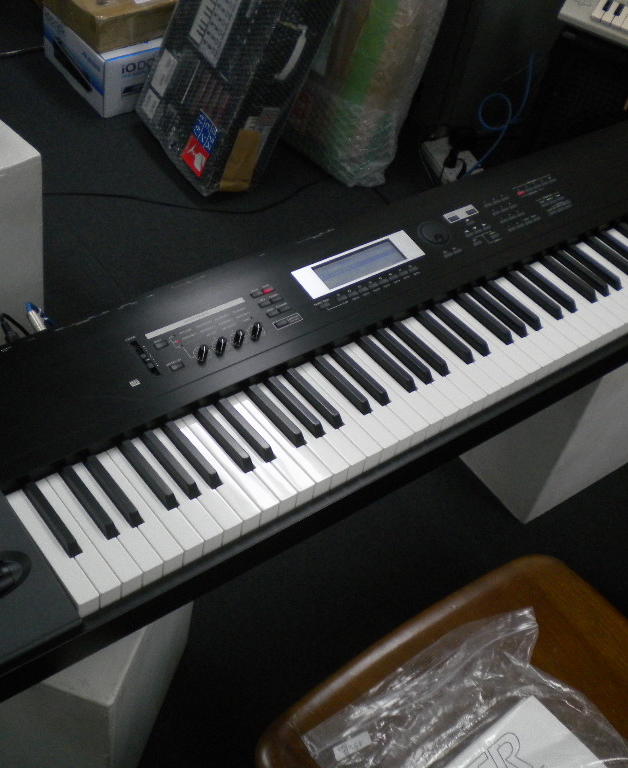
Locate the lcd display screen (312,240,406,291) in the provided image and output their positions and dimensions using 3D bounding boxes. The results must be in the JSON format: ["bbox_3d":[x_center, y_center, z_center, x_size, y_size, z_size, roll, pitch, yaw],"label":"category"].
[{"bbox_3d":[0.060,-0.155,1.350,0.131,0.006,0.040,-24,63,-30],"label":"lcd display screen"}]

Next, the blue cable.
[{"bbox_3d":[0.410,-0.611,2.325,0.115,0.290,0.100,6,47,-7],"label":"blue cable"}]

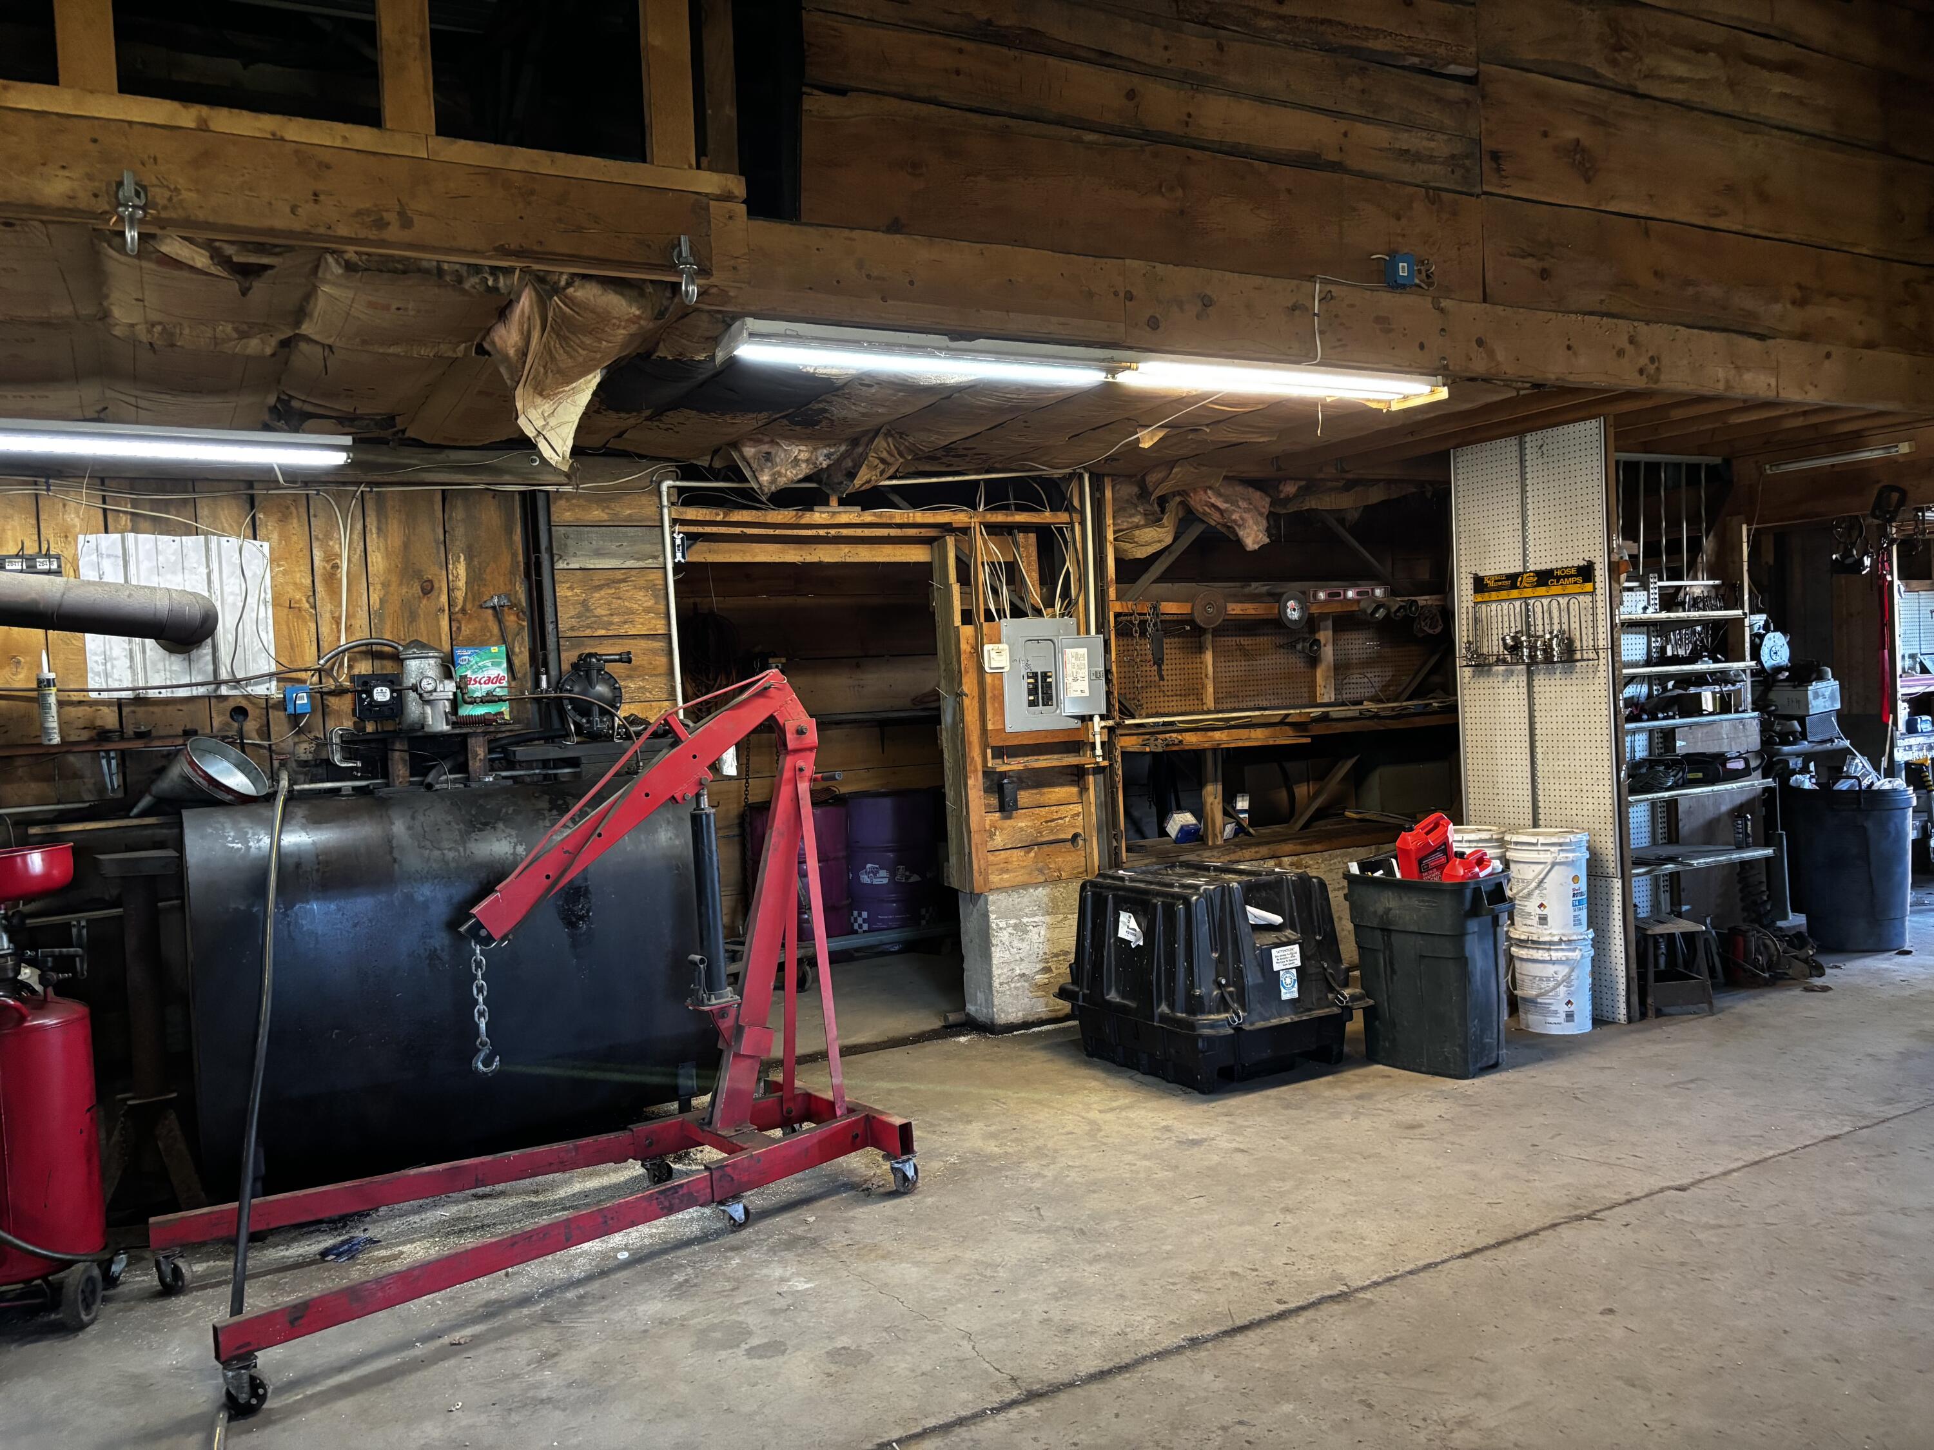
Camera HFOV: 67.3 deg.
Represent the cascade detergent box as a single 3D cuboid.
[{"bbox_3d":[-1.664,-0.140,4.977,0.168,0.248,0.065,-3,2,-28],"label":"cascade detergent box"}]

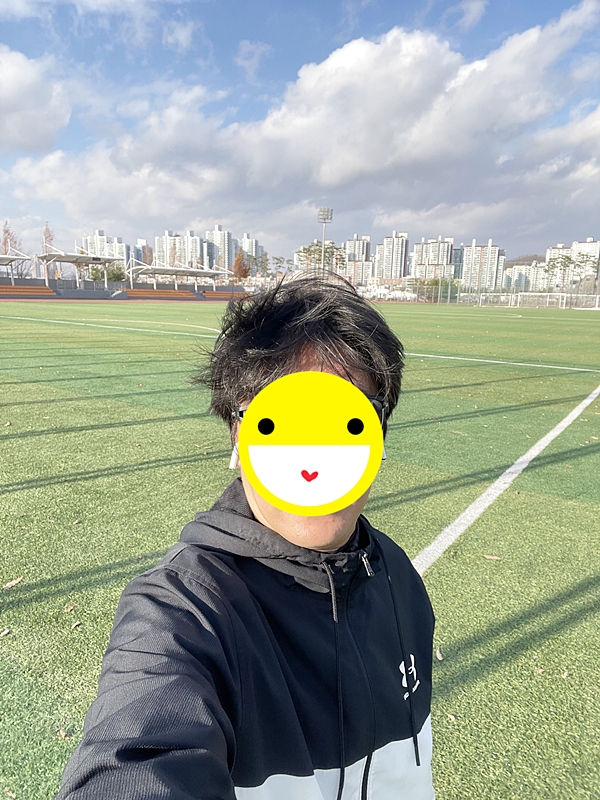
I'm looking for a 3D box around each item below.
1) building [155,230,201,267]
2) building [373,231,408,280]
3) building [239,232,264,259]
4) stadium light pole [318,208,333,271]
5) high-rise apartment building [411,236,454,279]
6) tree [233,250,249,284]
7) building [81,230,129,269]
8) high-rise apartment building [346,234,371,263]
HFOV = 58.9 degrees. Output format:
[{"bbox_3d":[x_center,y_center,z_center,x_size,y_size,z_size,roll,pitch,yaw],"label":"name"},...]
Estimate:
[{"bbox_3d":[-142.207,-164.239,630.652,53.000,70.050,14.000,2,11,5],"label":"building"},{"bbox_3d":[118.271,-177.257,693.124,38.000,82.730,14.000,8,13,30],"label":"building"},{"bbox_3d":[-67.273,-186.726,727.784,26.000,79.210,16.000,5,12,19],"label":"building"},{"bbox_3d":[5.914,-35.505,130.536,3.500,21.700,1.300,2,11,2],"label":"stadium light pole"},{"bbox_3d":[162.975,-171.437,653.818,52.000,55.100,22.000,4,12,13],"label":"high-rise apartment building"},{"bbox_3d":[-13.638,-28.632,120.789,3.900,11.190,3.900,0,11,-6],"label":"tree"},{"bbox_3d":[-234.455,-169.138,645.396,46.000,69.650,14.000,2,11,2],"label":"building"},{"bbox_3d":[80.517,-188.326,742.075,29.000,83.410,14.000,7,13,26],"label":"high-rise apartment building"}]

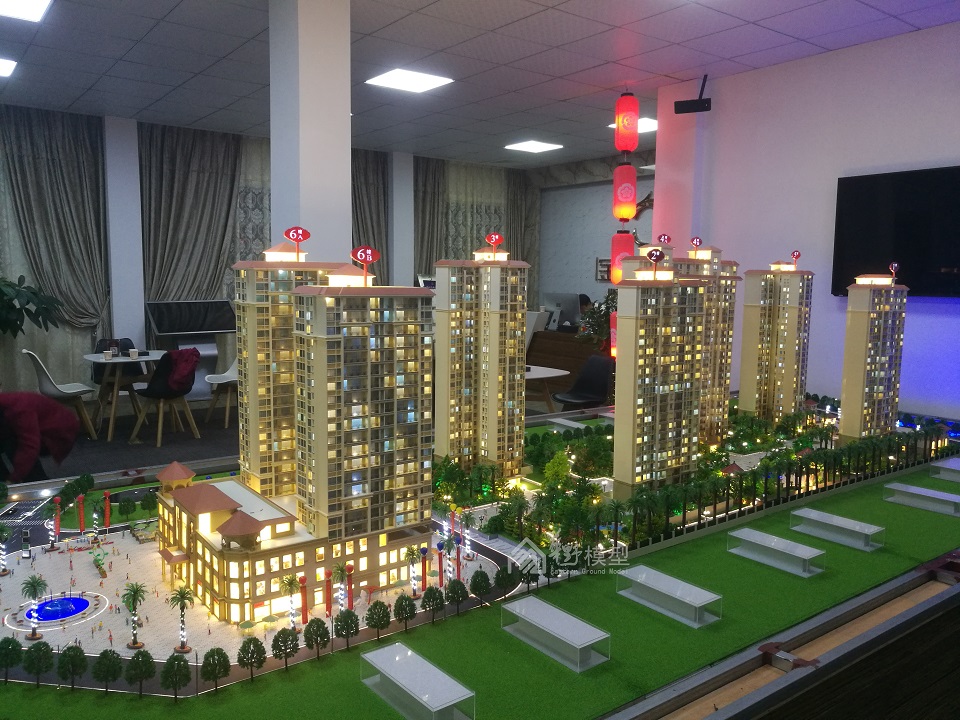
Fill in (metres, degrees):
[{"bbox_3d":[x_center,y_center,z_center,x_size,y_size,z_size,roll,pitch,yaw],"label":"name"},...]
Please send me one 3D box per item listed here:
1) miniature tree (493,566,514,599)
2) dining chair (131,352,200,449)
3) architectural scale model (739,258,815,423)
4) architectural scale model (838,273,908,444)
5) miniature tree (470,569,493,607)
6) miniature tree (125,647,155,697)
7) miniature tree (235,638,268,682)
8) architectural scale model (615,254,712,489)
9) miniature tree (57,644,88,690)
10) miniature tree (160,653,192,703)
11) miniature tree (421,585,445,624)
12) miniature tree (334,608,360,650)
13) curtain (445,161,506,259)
[{"bbox_3d":[0.070,0.629,2.113,0.056,0.093,0.056,1,6,0],"label":"miniature tree"},{"bbox_3d":[-2.813,0.312,6.688,0.530,0.820,0.490,5,8,31],"label":"dining chair"},{"bbox_3d":[1.826,-0.095,4.585,0.305,1.013,0.320,-4,8,-37],"label":"architectural scale model"},{"bbox_3d":[2.134,0.011,4.081,0.450,0.945,0.155,-4,8,-37],"label":"architectural scale model"},{"bbox_3d":[0.004,0.647,2.119,0.062,0.108,0.062,1,7,0],"label":"miniature tree"},{"bbox_3d":[-0.736,0.682,1.622,0.060,0.105,0.060,-4,8,-37],"label":"miniature tree"},{"bbox_3d":[-0.515,0.678,1.693,0.061,0.102,0.061,-4,8,-37],"label":"miniature tree"},{"bbox_3d":[0.764,0.070,3.185,0.430,1.030,0.155,-4,8,-37],"label":"architectural scale model"},{"bbox_3d":[-0.890,0.674,1.634,0.064,0.101,0.064,-4,8,-37],"label":"miniature tree"},{"bbox_3d":[-0.649,0.680,1.599,0.064,0.104,0.064,-4,8,-37],"label":"miniature tree"},{"bbox_3d":[-0.123,0.645,1.967,0.064,0.102,0.064,1,7,0],"label":"miniature tree"},{"bbox_3d":[-0.331,0.672,1.870,0.062,0.108,0.062,1,7,0],"label":"miniature tree"},{"bbox_3d":[-0.057,-1.371,11.233,1.200,3.080,0.140,-4,8,-37],"label":"curtain"}]

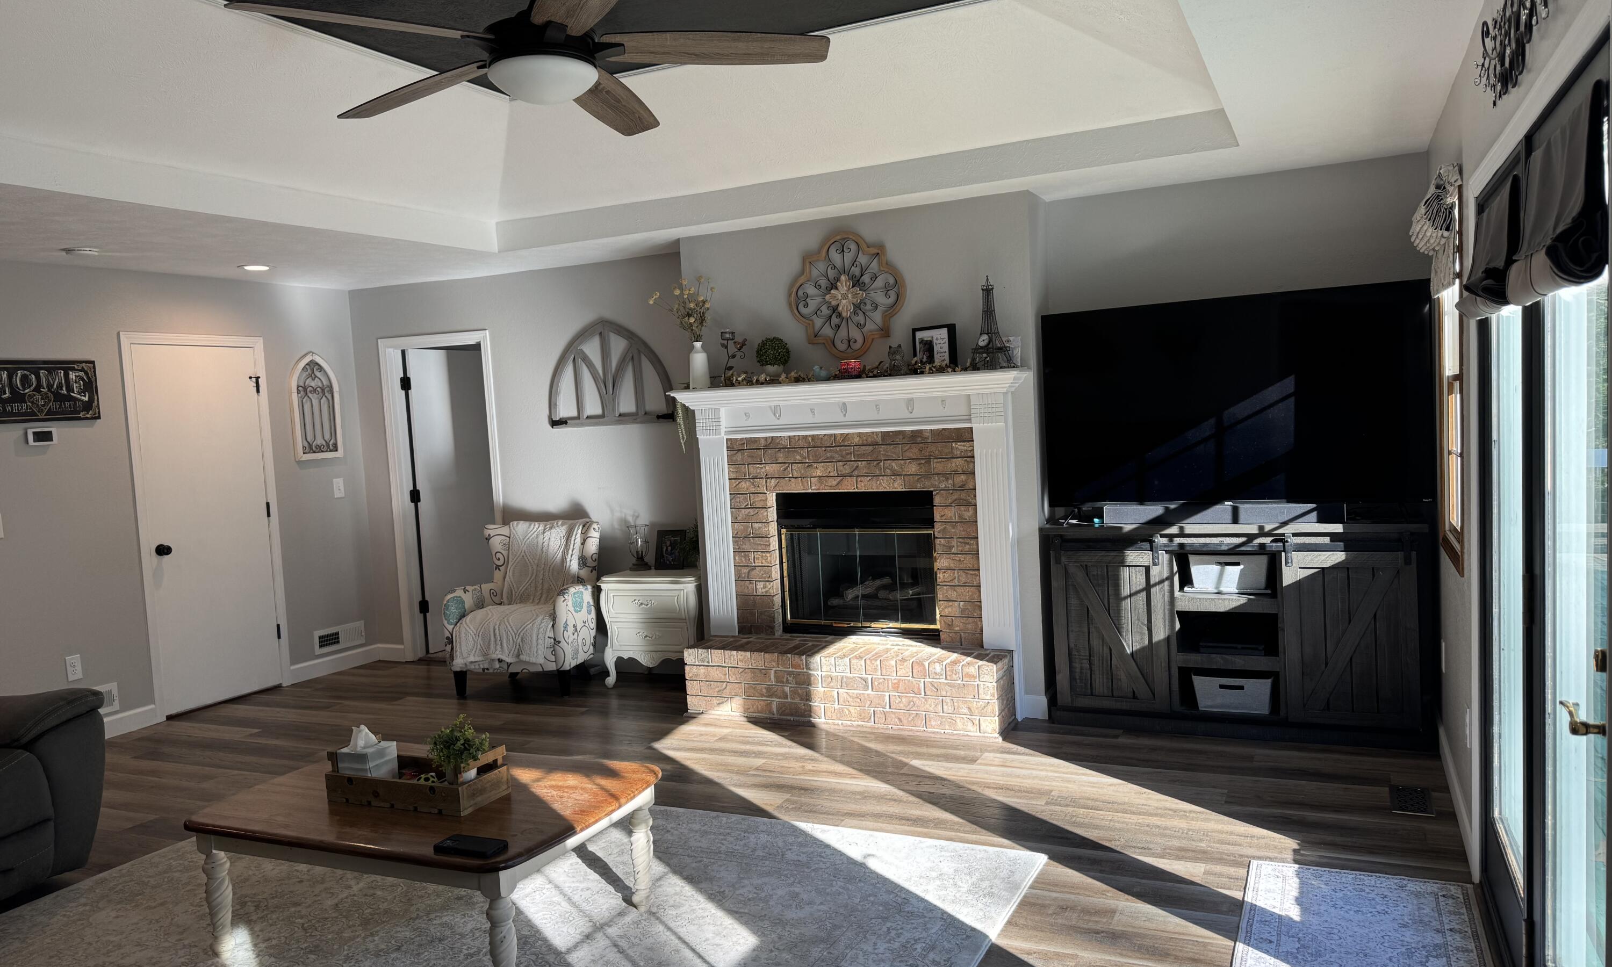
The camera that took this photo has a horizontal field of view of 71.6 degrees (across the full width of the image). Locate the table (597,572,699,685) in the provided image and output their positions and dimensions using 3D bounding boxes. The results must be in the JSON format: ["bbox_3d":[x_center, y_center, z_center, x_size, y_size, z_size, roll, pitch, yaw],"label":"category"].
[{"bbox_3d":[-0.776,0.816,6.259,0.645,0.635,0.340,-2,4,20],"label":"table"}]

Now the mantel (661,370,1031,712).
[{"bbox_3d":[0.177,0.324,5.438,1.830,1.622,0.395,-1,4,26],"label":"mantel"}]

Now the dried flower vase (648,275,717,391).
[{"bbox_3d":[-0.611,-0.773,5.773,0.350,0.578,0.240,-1,4,26],"label":"dried flower vase"}]

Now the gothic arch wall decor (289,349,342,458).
[{"bbox_3d":[-3.062,-0.486,6.991,0.026,0.668,0.342,-1,4,26],"label":"gothic arch wall decor"}]

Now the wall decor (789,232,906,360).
[{"bbox_3d":[0.198,-0.919,5.513,0.627,0.622,0.030,-1,4,26],"label":"wall decor"}]

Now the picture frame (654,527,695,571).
[{"bbox_3d":[-0.755,0.376,6.289,0.192,0.223,0.028,-2,-5,20],"label":"picture frame"}]

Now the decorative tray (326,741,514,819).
[{"bbox_3d":[-1.139,0.851,3.283,0.484,0.142,0.205,-1,4,24],"label":"decorative tray"}]

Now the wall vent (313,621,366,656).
[{"bbox_3d":[-2.967,0.985,7.136,0.020,0.140,0.388,-1,4,26],"label":"wall vent"}]

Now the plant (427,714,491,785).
[{"bbox_3d":[-0.998,0.781,3.220,0.190,0.243,0.190,-1,4,26],"label":"plant"}]

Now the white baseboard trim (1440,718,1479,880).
[{"bbox_3d":[2.290,1.057,3.953,0.018,0.125,1.460,-1,4,26],"label":"white baseboard trim"}]

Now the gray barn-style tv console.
[{"bbox_3d":[1.863,0.625,4.947,1.550,0.926,0.365,-1,4,26],"label":"gray barn-style tv console"}]

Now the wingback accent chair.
[{"bbox_3d":[-1.576,0.704,6.448,0.760,0.930,0.700,-2,4,12],"label":"wingback accent chair"}]

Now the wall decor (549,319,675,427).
[{"bbox_3d":[-1.143,-0.636,6.428,0.850,0.605,0.028,-1,4,26],"label":"wall decor"}]

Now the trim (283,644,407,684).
[{"bbox_3d":[-2.921,1.148,7.118,0.200,0.096,0.710,-1,4,26],"label":"trim"}]

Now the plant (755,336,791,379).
[{"bbox_3d":[-0.159,-0.612,5.585,0.180,0.238,0.180,-3,4,0],"label":"plant"}]

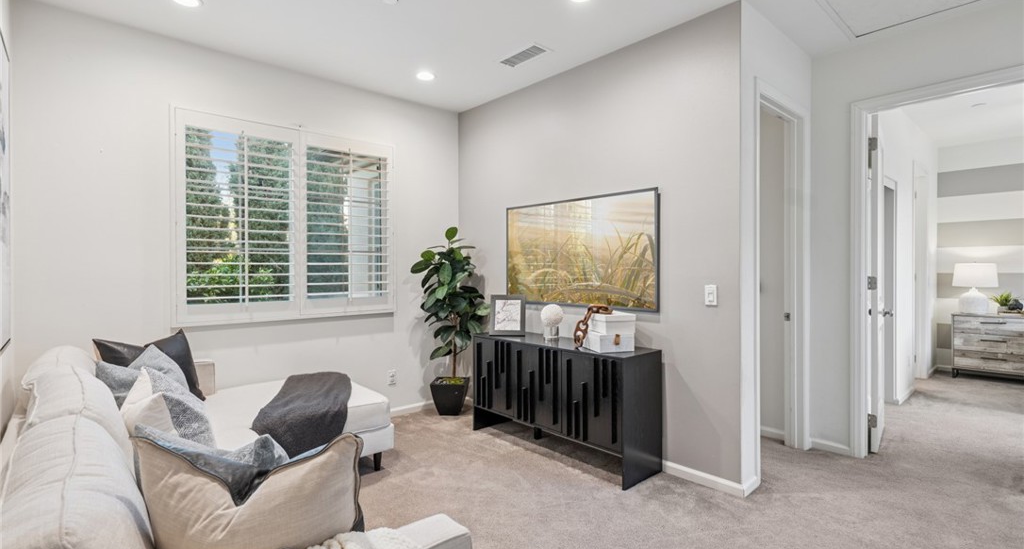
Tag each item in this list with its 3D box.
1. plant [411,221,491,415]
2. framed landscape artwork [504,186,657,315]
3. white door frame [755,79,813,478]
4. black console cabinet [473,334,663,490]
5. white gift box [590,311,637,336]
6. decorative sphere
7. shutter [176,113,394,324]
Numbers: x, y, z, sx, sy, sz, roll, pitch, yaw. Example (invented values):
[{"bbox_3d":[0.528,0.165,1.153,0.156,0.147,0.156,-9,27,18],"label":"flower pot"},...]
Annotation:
[{"bbox_3d":[-0.550,0.408,4.334,0.680,1.685,0.600,0,1,0],"label":"plant"},{"bbox_3d":[0.461,-0.161,3.591,0.042,0.791,1.428,-1,1,-42],"label":"framed landscape artwork"},{"bbox_3d":[1.768,0.045,3.214,0.952,2.415,0.108,-1,1,-42],"label":"white door frame"},{"bbox_3d":[0.323,0.870,3.482,0.399,0.770,1.442,-1,1,-42],"label":"black console cabinet"},{"bbox_3d":[0.651,0.314,3.129,0.205,0.124,0.240,0,1,-14],"label":"white gift box"},{"bbox_3d":[0.294,0.299,3.525,0.162,0.160,0.162,0,1,0],"label":"decorative sphere"},{"bbox_3d":[-1.597,-0.376,3.658,1.618,1.436,0.070,-1,1,-42],"label":"shutter"}]

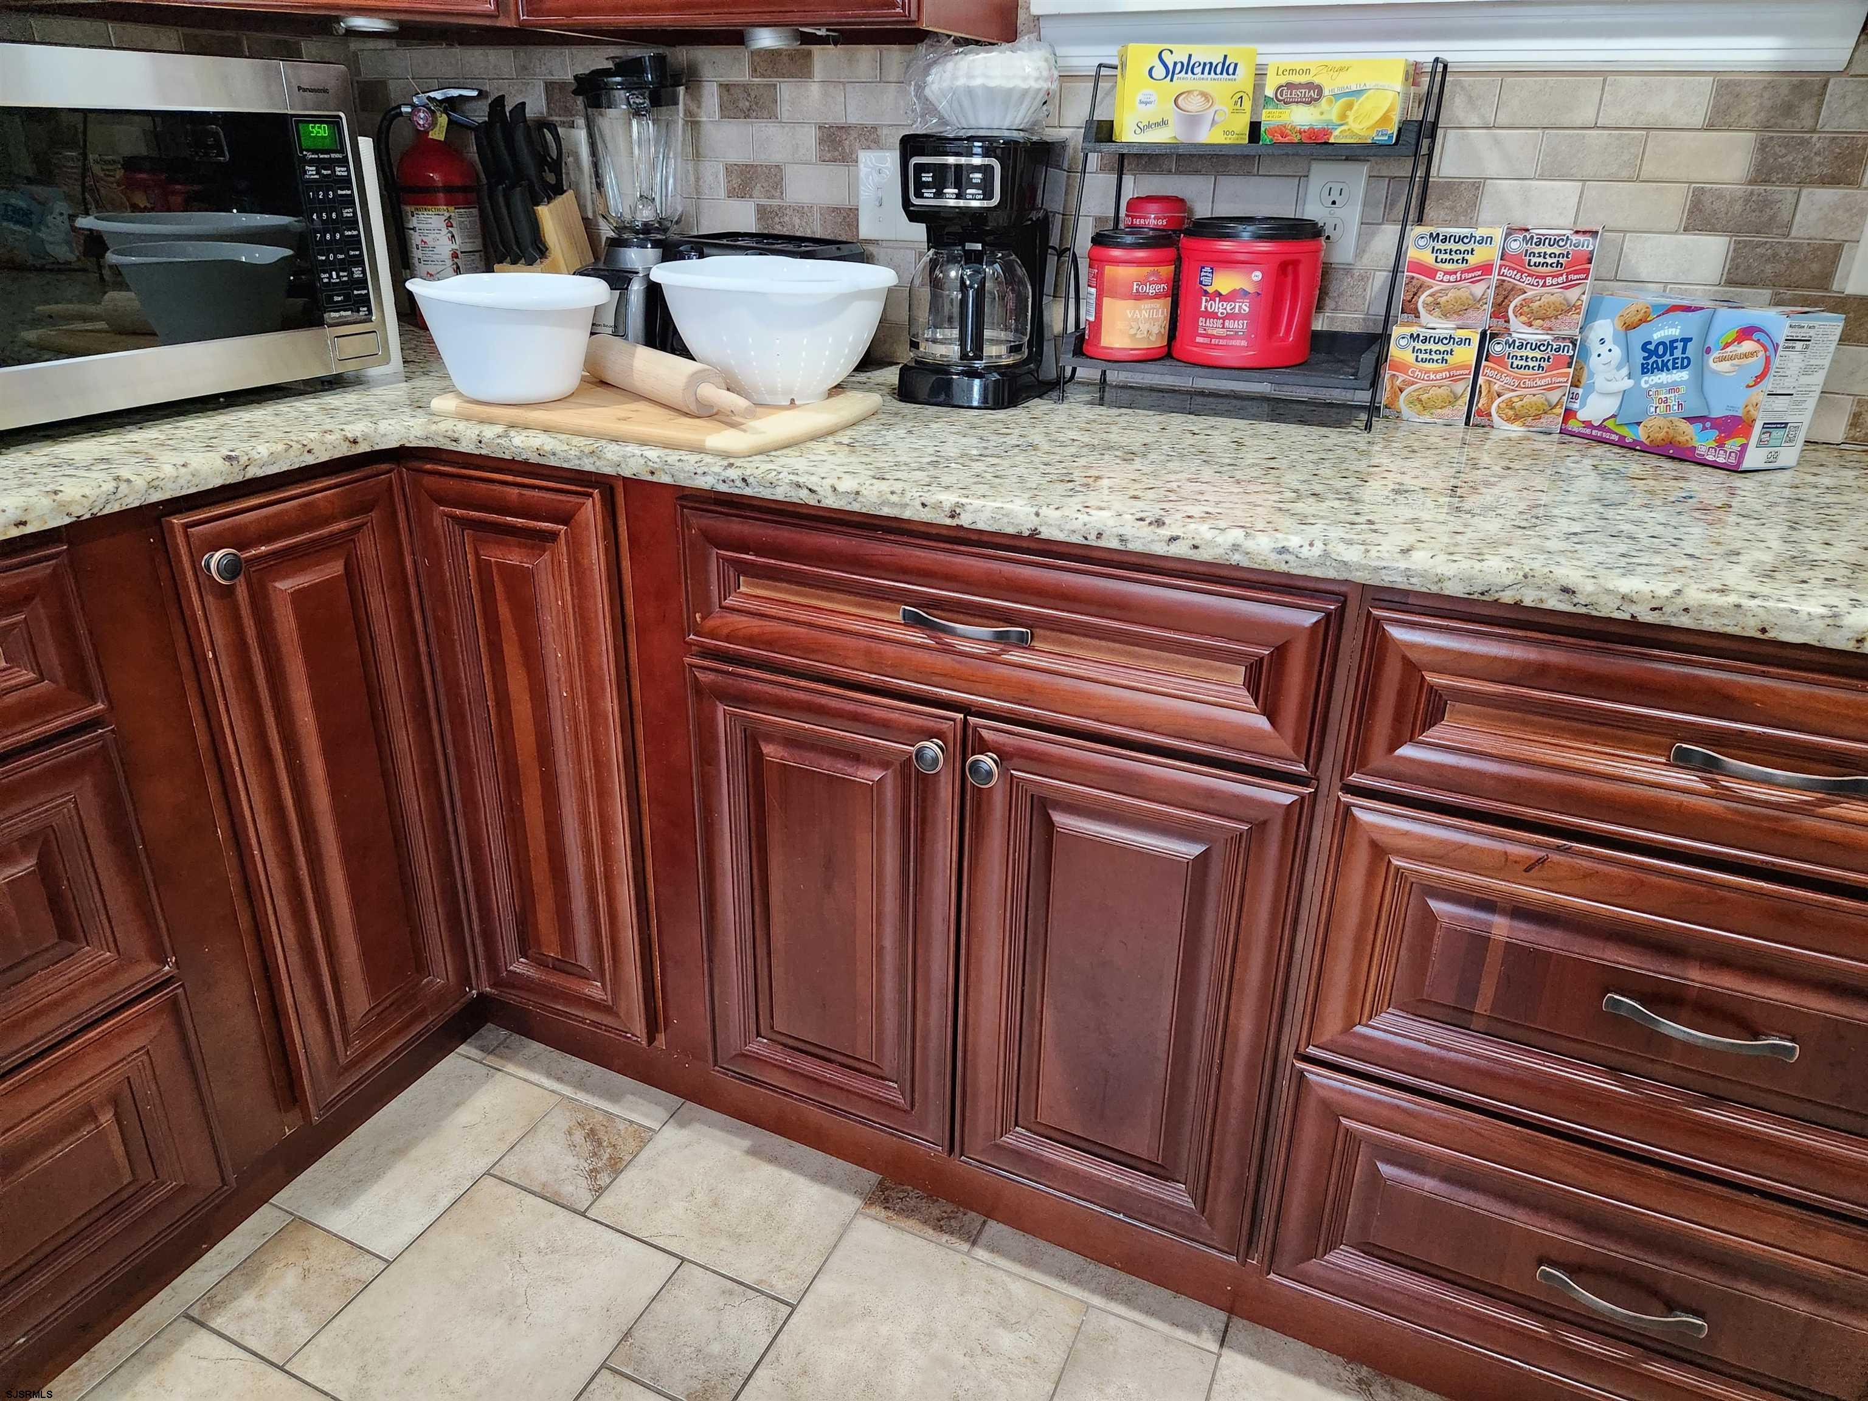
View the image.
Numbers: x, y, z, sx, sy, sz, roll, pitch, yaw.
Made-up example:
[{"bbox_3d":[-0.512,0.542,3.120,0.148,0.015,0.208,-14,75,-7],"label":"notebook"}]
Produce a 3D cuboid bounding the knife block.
[{"bbox_3d":[-0.585,-0.659,1.891,0.110,0.220,0.150,12,26,22],"label":"knife block"}]

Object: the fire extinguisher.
[{"bbox_3d":[-0.775,-0.767,1.963,0.172,0.355,0.132,-2,24,-8],"label":"fire extinguisher"}]

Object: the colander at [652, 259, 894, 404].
[{"bbox_3d":[-0.178,-0.419,1.413,0.272,0.140,0.272,-6,25,-16],"label":"colander"}]

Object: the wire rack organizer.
[{"bbox_3d":[0.357,-0.532,1.446,0.372,0.375,0.160,12,26,22],"label":"wire rack organizer"}]

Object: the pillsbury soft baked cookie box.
[{"bbox_3d":[0.791,-0.336,1.296,0.084,0.147,0.207,-10,26,-24],"label":"pillsbury soft baked cookie box"}]

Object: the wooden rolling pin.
[{"bbox_3d":[-0.319,-0.359,1.381,0.052,0.052,0.470,-16,29,-34],"label":"wooden rolling pin"}]

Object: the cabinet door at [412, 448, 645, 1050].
[{"bbox_3d":[-0.485,0.083,1.531,0.273,0.733,0.022,12,25,23],"label":"cabinet door"}]

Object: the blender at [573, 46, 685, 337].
[{"bbox_3d":[-0.426,-0.681,1.741,0.160,0.385,0.175,12,26,22],"label":"blender"}]

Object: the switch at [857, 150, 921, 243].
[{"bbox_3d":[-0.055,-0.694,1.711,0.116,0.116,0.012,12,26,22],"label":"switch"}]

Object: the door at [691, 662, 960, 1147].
[{"bbox_3d":[-0.119,0.239,1.408,0.330,0.561,0.022,12,25,23],"label":"door"}]

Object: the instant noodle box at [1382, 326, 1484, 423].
[{"bbox_3d":[0.591,-0.388,1.464,0.090,0.105,0.090,12,26,22],"label":"instant noodle box"}]

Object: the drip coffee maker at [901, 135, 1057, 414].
[{"bbox_3d":[0.061,-0.534,1.535,0.170,0.297,0.235,5,24,10],"label":"drip coffee maker"}]

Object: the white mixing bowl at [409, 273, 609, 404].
[{"bbox_3d":[-0.464,-0.399,1.376,0.220,0.124,0.220,-2,24,-6],"label":"white mixing bowl"}]

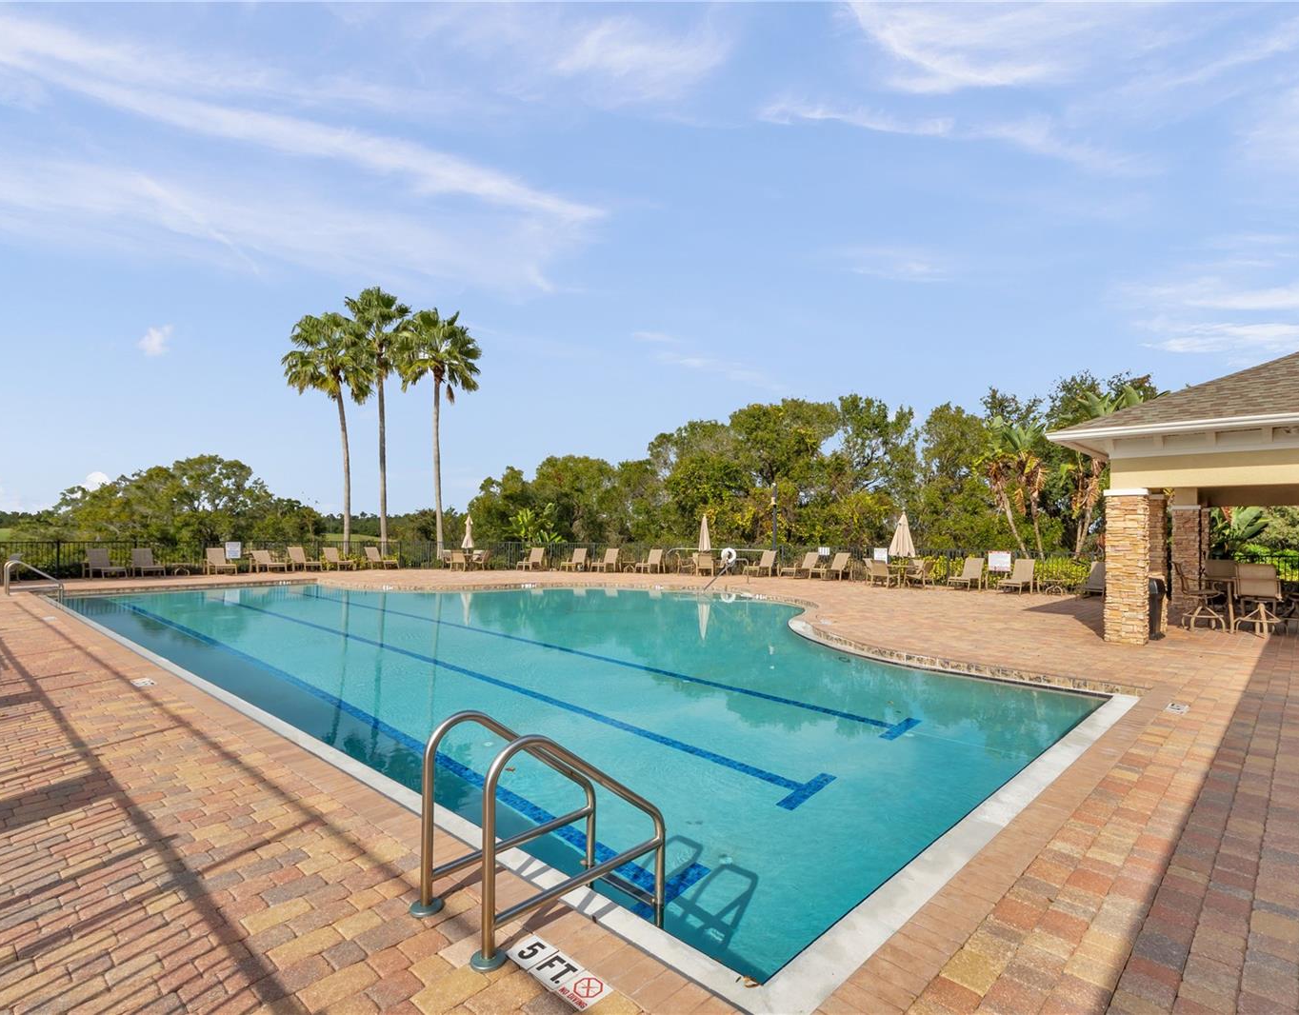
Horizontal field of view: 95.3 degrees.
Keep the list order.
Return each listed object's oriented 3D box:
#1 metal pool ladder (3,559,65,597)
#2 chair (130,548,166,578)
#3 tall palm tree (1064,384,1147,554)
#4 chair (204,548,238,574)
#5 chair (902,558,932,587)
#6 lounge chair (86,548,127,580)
[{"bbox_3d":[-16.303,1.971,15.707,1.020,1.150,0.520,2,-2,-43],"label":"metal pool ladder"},{"bbox_3d":[-17.338,1.918,20.491,1.465,0.930,0.711,-1,-2,34],"label":"chair"},{"bbox_3d":[14.300,-0.586,18.617,2.500,6.200,2.500,0,-2,0],"label":"tall palm tree"},{"bbox_3d":[-15.640,1.973,21.642,1.466,0.929,0.711,-1,-3,39],"label":"chair"},{"bbox_3d":[8.622,2.098,18.909,0.660,0.860,0.620,-1,-2,30],"label":"chair"},{"bbox_3d":[-18.182,1.882,19.837,1.456,0.941,0.711,-1,-2,27],"label":"lounge chair"}]

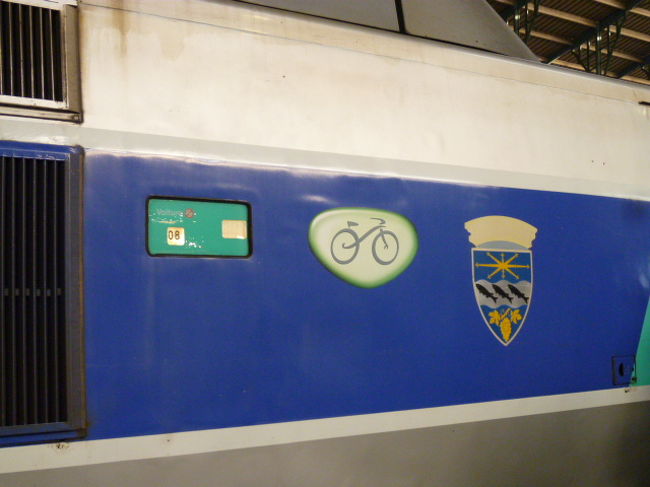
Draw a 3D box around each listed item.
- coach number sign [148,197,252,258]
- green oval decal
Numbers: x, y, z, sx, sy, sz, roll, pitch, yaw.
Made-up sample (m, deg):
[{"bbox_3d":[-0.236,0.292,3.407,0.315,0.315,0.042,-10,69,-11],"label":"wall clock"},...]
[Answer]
[{"bbox_3d":[-0.429,-0.052,3.138,0.392,0.196,0.020,2,-6,-34],"label":"coach number sign"},{"bbox_3d":[0.165,0.019,3.540,0.544,0.319,0.020,2,-6,-34],"label":"green oval decal"}]

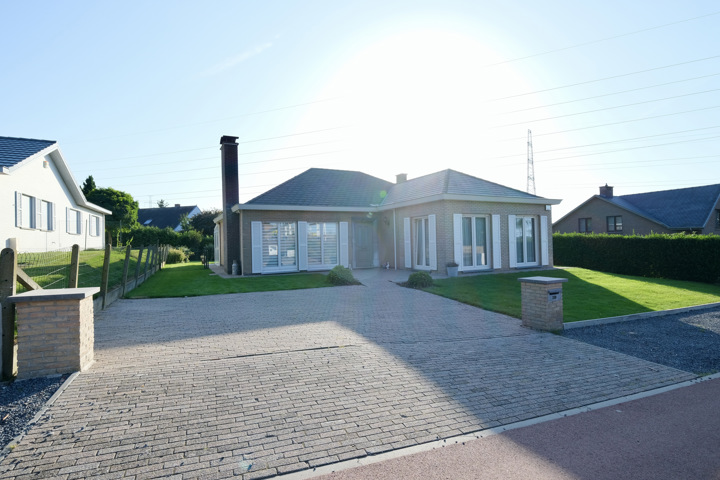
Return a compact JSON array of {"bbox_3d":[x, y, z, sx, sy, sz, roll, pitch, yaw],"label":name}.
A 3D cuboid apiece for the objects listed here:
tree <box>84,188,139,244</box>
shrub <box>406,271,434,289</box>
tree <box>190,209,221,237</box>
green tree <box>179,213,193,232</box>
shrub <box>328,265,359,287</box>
[{"bbox_3d":[-20.465,-1.729,28.000,3.700,5.000,3.700,-1,-1,-36],"label":"tree"},{"bbox_3d":[1.636,1.078,9.350,0.700,0.470,0.660,-1,-1,10],"label":"shrub"},{"bbox_3d":[-16.269,-0.707,37.000,4.800,5.500,4.600,-1,-1,-24],"label":"tree"},{"bbox_3d":[-17.450,-0.500,34.000,1.450,4.400,1.450,-1,-1,-27],"label":"green tree"},{"bbox_3d":[-0.522,1.069,10.150,0.900,0.620,0.850,-1,-1,-3],"label":"shrub"}]

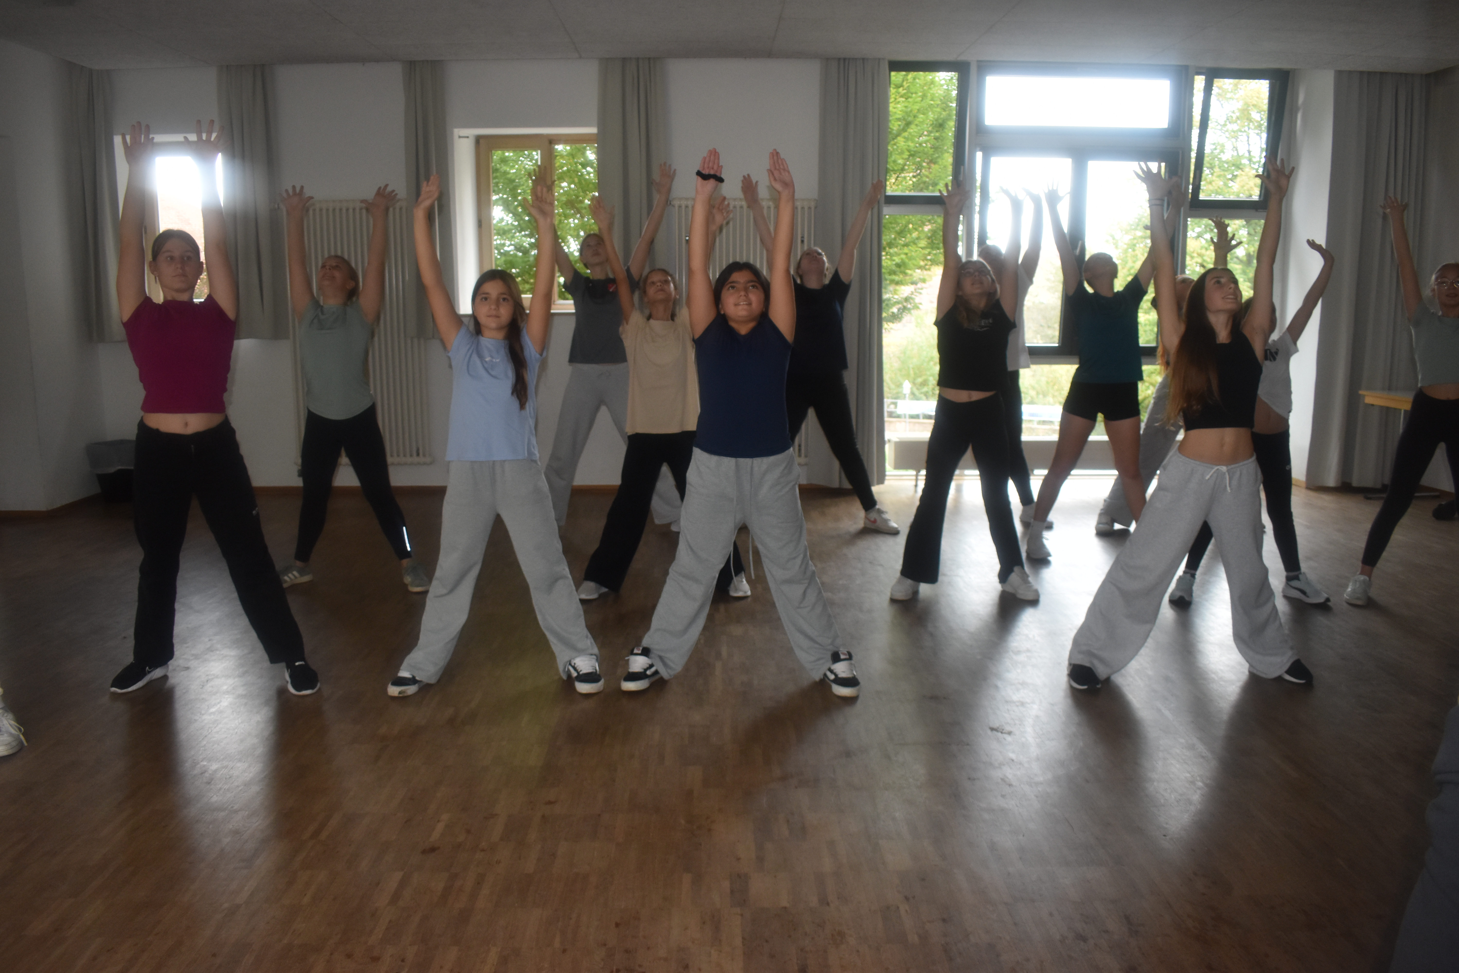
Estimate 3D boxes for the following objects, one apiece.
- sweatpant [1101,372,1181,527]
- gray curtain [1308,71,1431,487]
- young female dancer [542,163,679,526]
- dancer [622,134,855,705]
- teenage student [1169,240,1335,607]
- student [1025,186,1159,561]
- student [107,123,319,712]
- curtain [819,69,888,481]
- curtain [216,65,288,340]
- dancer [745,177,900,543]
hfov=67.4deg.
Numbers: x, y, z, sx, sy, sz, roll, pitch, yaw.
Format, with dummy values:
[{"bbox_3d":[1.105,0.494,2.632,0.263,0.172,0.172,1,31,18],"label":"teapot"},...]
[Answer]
[{"bbox_3d":[2.817,-0.245,6.782,0.985,1.004,0.330,2,9,12],"label":"sweatpant"},{"bbox_3d":[4.723,-1.481,8.068,0.778,3.017,0.200,0,9,0],"label":"gray curtain"},{"bbox_3d":[-0.698,-0.820,6.507,0.833,2.139,0.448,0,10,-1],"label":"young female dancer"},{"bbox_3d":[0.041,-0.218,3.866,0.876,1.881,0.420,0,9,0],"label":"dancer"},{"bbox_3d":[2.406,-0.296,5.055,0.618,1.672,0.420,2,9,10],"label":"teenage student"},{"bbox_3d":[2.068,-0.644,6.070,0.782,2.040,0.420,0,9,0],"label":"student"},{"bbox_3d":[-1.871,-0.261,3.849,0.708,1.965,0.420,-2,9,-11],"label":"student"},{"bbox_3d":[0.826,-1.398,7.401,0.480,2.841,0.140,0,10,-1],"label":"curtain"},{"bbox_3d":[-3.150,-1.871,7.285,0.390,1.774,0.130,0,10,-1],"label":"curtain"},{"bbox_3d":[0.538,-0.774,6.452,0.923,2.067,0.458,0,10,-1],"label":"dancer"}]

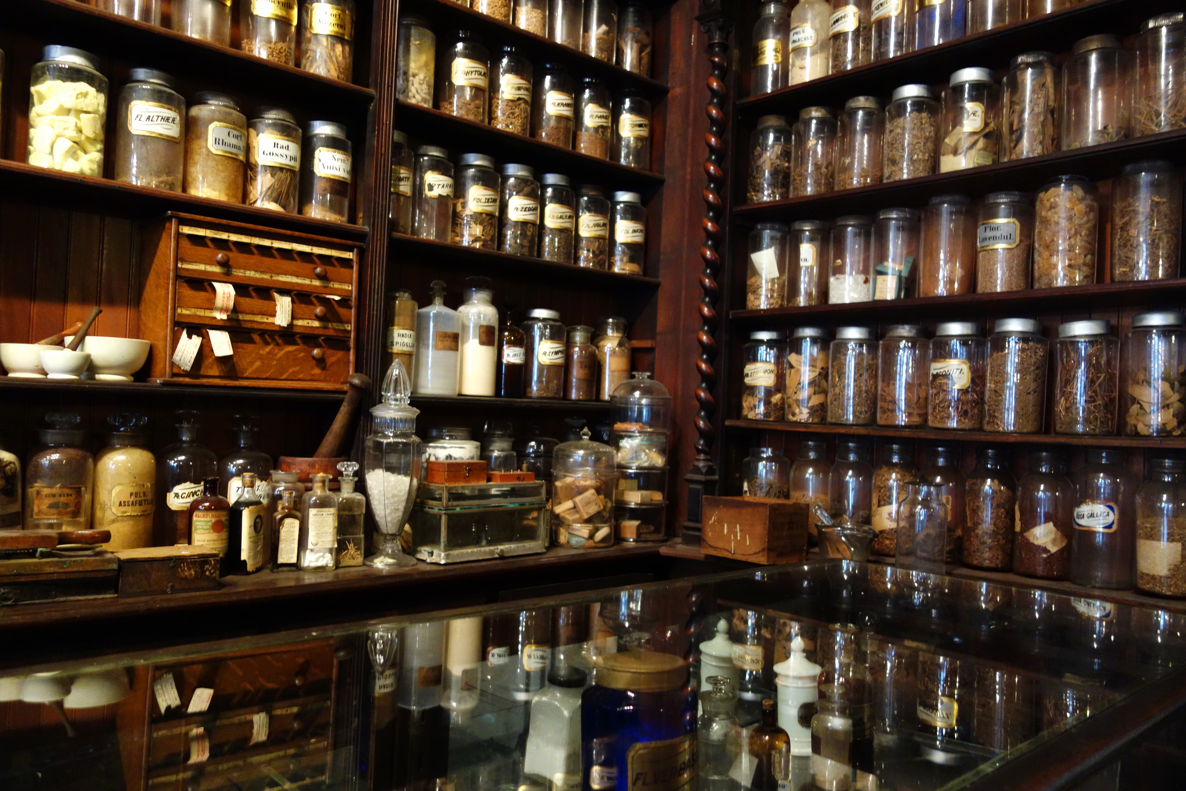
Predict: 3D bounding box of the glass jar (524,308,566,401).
[{"bbox_3d":[-0.146,-0.122,2.775,0.120,0.269,0.120,3,-1,-40],"label":"glass jar"}]

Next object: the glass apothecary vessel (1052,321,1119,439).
[{"bbox_3d":[1.037,-0.035,1.942,0.113,0.241,0.113,3,-1,-41],"label":"glass apothecary vessel"}]

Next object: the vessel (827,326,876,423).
[{"bbox_3d":[0.668,-0.047,2.373,0.114,0.255,0.114,3,-1,-41],"label":"vessel"}]

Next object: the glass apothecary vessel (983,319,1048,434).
[{"bbox_3d":[0.944,-0.041,2.058,0.123,0.252,0.123,3,-1,-41],"label":"glass apothecary vessel"}]

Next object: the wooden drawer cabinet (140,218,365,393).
[{"bbox_3d":[-0.804,-0.197,2.180,0.459,0.369,0.204,3,-1,-41],"label":"wooden drawer cabinet"}]

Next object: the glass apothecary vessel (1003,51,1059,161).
[{"bbox_3d":[1.005,-0.649,2.116,0.111,0.246,0.111,3,-1,-42],"label":"glass apothecary vessel"}]

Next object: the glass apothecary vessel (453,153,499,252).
[{"bbox_3d":[-0.309,-0.501,2.439,0.117,0.252,0.117,3,-1,-42],"label":"glass apothecary vessel"}]

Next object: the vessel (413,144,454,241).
[{"bbox_3d":[-0.405,-0.501,2.339,0.098,0.241,0.098,3,-1,-42],"label":"vessel"}]

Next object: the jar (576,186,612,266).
[{"bbox_3d":[0.004,-0.515,2.893,0.100,0.271,0.100,2,-1,0],"label":"jar"}]

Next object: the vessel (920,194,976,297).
[{"bbox_3d":[0.868,-0.355,2.258,0.120,0.252,0.120,3,-1,-42],"label":"vessel"}]

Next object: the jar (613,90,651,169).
[{"bbox_3d":[0.120,-0.792,2.823,0.107,0.260,0.107,3,-1,-15],"label":"jar"}]

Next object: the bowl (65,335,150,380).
[{"bbox_3d":[-1.026,-0.074,1.948,0.161,0.085,0.161,3,-1,-41],"label":"bowl"}]

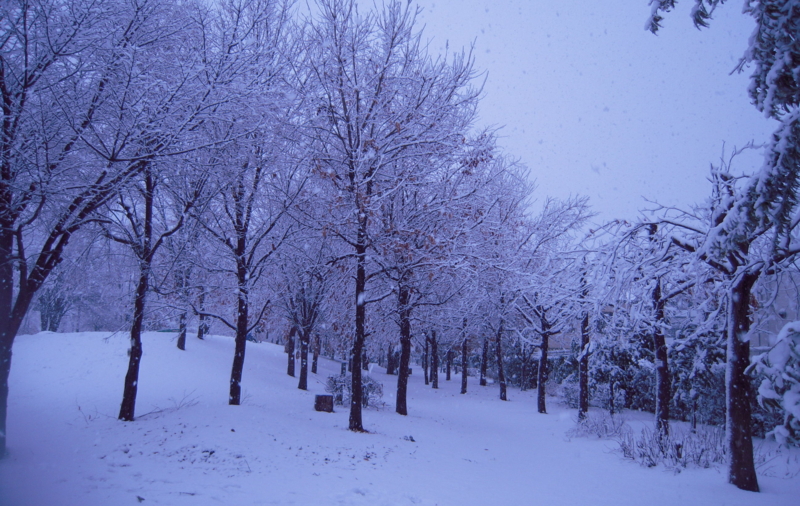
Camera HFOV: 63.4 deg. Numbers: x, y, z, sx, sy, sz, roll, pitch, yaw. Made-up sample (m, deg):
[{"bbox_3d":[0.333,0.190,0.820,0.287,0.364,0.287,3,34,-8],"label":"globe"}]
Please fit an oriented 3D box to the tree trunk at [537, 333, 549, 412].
[{"bbox_3d":[3.641,3.028,16.444,0.214,2.057,0.214,2,-8,13],"label":"tree trunk"}]

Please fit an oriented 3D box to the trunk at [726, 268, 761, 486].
[{"bbox_3d":[4.042,1.470,7.619,0.340,2.520,0.340,-4,-9,27],"label":"trunk"}]

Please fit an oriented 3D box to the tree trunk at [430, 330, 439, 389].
[{"bbox_3d":[1.354,4.133,25.220,0.220,2.290,0.220,0,-8,3],"label":"tree trunk"}]

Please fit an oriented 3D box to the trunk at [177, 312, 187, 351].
[{"bbox_3d":[-6.936,2.479,20.590,0.238,1.232,0.238,3,-9,-18],"label":"trunk"}]

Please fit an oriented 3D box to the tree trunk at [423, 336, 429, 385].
[{"bbox_3d":[1.102,4.506,27.158,0.167,2.070,0.167,-1,-9,2],"label":"tree trunk"}]

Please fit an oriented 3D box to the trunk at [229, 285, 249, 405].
[{"bbox_3d":[-3.493,1.983,14.001,0.245,2.572,0.245,4,-9,-13],"label":"trunk"}]

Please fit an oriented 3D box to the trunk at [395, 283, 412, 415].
[{"bbox_3d":[0.099,2.338,15.843,0.253,3.198,0.253,2,-9,1],"label":"trunk"}]

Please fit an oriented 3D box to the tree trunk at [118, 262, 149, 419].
[{"bbox_3d":[-4.658,1.553,11.426,0.251,2.768,0.251,7,-10,-21],"label":"tree trunk"}]

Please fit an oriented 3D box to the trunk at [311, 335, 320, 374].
[{"bbox_3d":[-3.186,3.820,24.617,0.246,1.505,0.246,4,-9,-7],"label":"trunk"}]

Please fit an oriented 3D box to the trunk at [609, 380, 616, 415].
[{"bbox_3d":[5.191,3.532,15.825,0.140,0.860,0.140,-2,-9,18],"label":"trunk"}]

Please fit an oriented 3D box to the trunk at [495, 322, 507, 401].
[{"bbox_3d":[3.149,3.340,20.076,0.250,2.420,0.250,0,-8,9],"label":"trunk"}]

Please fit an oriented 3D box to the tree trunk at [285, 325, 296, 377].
[{"bbox_3d":[-3.450,3.134,20.622,0.253,1.638,0.253,2,-9,-9],"label":"tree trunk"}]

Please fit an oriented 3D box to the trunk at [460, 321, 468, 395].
[{"bbox_3d":[2.270,3.663,22.689,0.210,2.510,0.210,0,-8,6],"label":"trunk"}]

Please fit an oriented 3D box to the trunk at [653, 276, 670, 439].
[{"bbox_3d":[4.838,1.922,12.063,0.270,2.950,0.270,-2,-9,21],"label":"trunk"}]

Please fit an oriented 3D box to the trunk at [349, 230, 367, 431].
[{"bbox_3d":[-0.790,1.441,12.472,0.270,3.850,0.270,1,-8,-3],"label":"trunk"}]

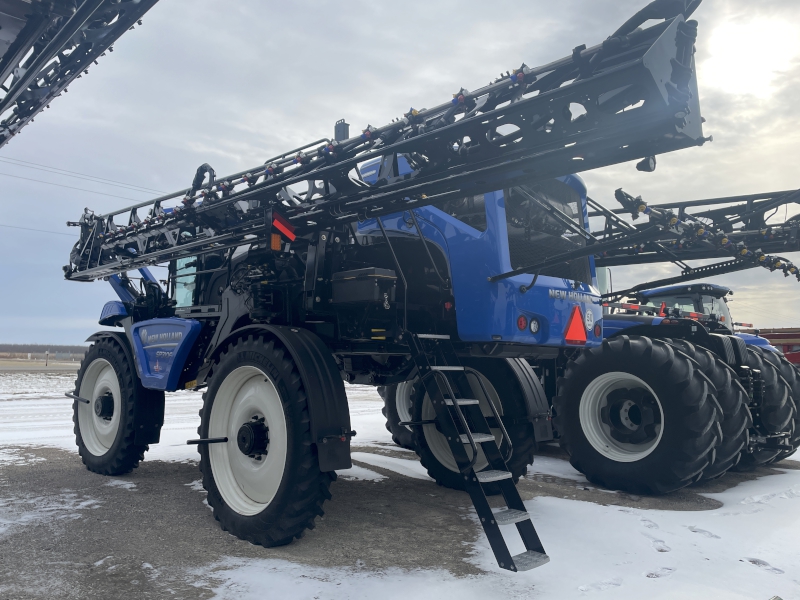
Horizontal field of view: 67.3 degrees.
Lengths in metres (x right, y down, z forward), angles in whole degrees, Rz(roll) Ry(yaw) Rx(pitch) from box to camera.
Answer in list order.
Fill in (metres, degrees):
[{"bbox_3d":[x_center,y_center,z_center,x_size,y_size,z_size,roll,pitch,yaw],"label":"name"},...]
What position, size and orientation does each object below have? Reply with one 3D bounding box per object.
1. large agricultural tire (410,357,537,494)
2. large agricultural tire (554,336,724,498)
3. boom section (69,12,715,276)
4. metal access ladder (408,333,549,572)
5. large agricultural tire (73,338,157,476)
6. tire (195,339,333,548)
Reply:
[{"bbox_3d":[0.925,1.572,8.006,0.391,1.961,1.961,5,-7,-44],"label":"large agricultural tire"},{"bbox_3d":[3.058,1.516,7.951,0.615,2.032,2.032,5,-7,-42],"label":"large agricultural tire"},{"bbox_3d":[-1.934,-1.034,6.579,0.700,0.970,9.600,5,-6,-43],"label":"boom section"},{"bbox_3d":[0.590,1.130,4.807,0.400,1.760,1.190,5,-7,-44],"label":"metal access ladder"},{"bbox_3d":[-4.138,1.522,8.654,1.961,1.961,0.391,-4,-7,41],"label":"large agricultural tire"},{"bbox_3d":[-1.329,1.329,5.803,0.391,1.961,1.961,5,-7,-44],"label":"tire"}]

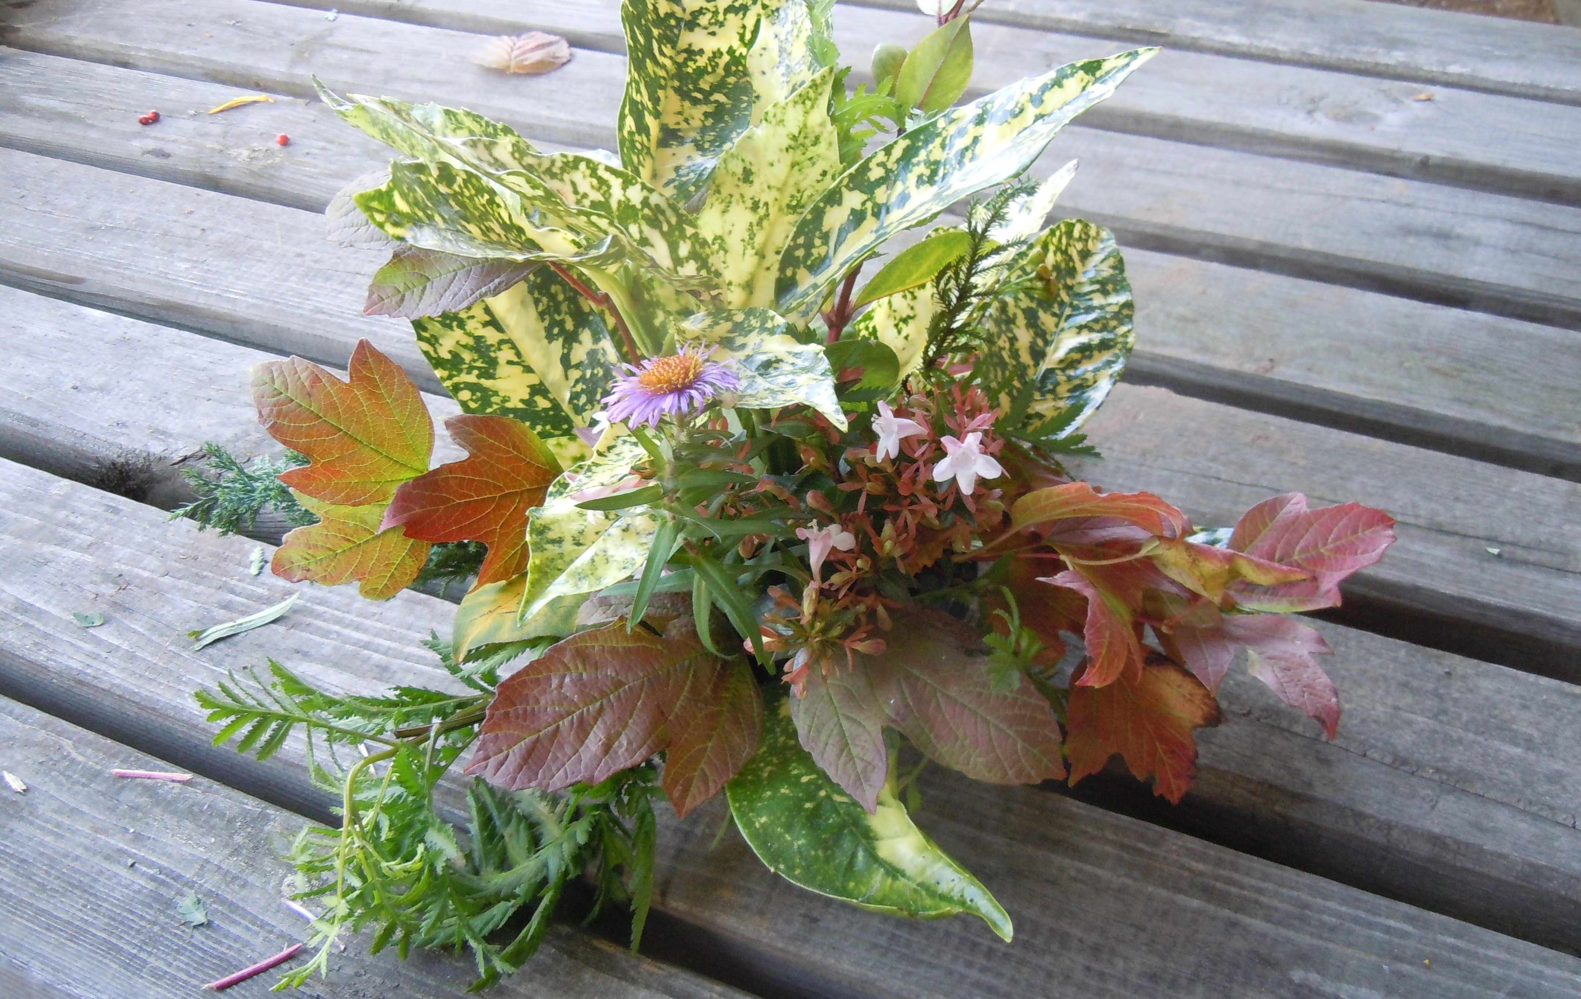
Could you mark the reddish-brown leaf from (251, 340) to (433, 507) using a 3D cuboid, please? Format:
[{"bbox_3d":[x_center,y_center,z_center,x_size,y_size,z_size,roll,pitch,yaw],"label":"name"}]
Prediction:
[{"bbox_3d":[-0.155,-0.028,0.532,0.076,0.017,0.056,29,75,11],"label":"reddish-brown leaf"}]

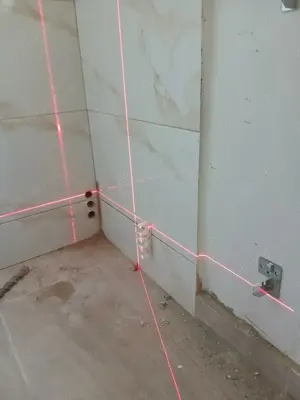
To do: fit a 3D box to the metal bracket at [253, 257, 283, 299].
[{"bbox_3d":[0.212,0.156,0.570,0.046,0.072,0.053,-17,27,-30],"label":"metal bracket"}]

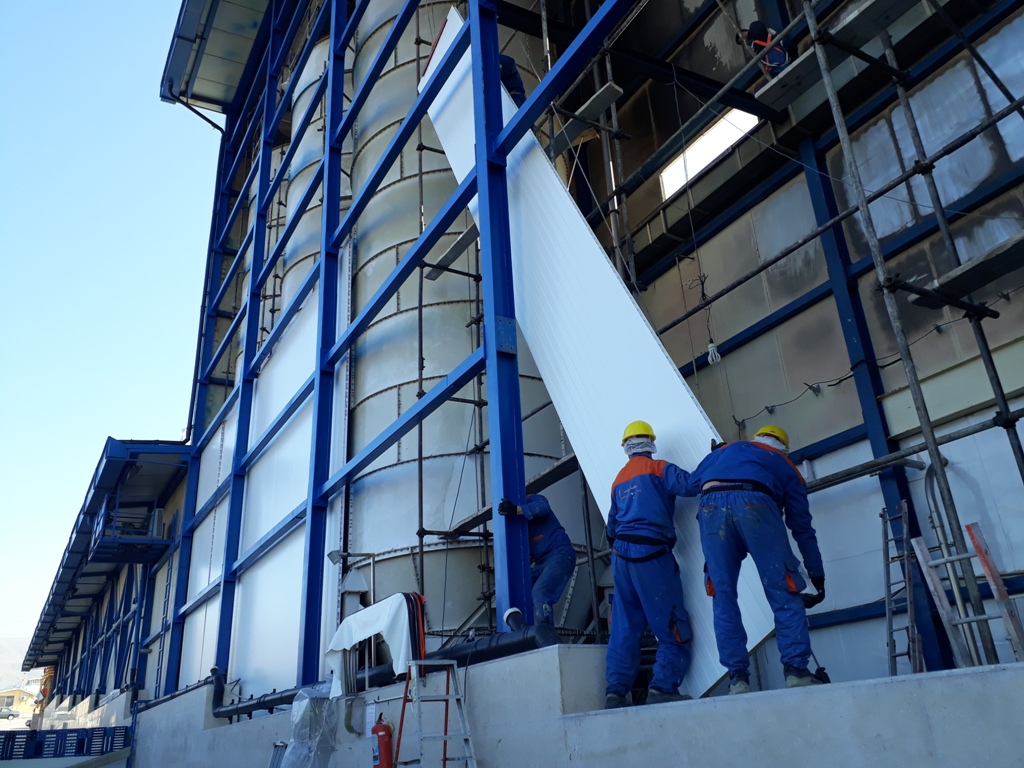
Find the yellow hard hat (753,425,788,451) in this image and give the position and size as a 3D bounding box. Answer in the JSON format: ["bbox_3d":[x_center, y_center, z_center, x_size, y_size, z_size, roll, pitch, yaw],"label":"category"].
[{"bbox_3d":[1.579,0.337,4.877,0.220,0.155,0.275,15,-22,31],"label":"yellow hard hat"}]

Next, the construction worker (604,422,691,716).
[{"bbox_3d":[0.837,1.067,5.017,0.620,1.770,0.550,-17,-28,27],"label":"construction worker"}]

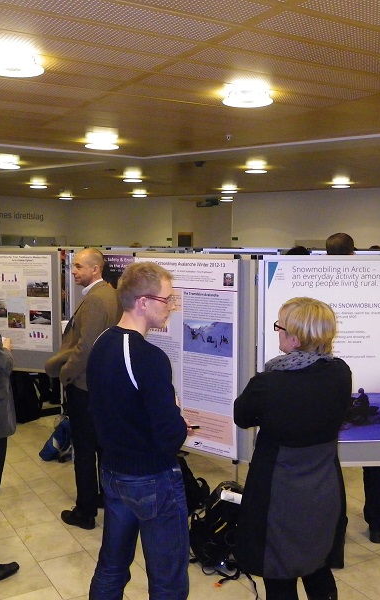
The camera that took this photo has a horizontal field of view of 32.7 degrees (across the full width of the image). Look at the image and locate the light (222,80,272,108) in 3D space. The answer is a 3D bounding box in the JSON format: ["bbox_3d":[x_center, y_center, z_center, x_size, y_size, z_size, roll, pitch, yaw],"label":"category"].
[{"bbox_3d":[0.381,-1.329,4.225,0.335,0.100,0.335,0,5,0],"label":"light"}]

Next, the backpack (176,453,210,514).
[{"bbox_3d":[-0.025,1.274,4.637,0.330,0.410,0.260,0,5,0],"label":"backpack"}]

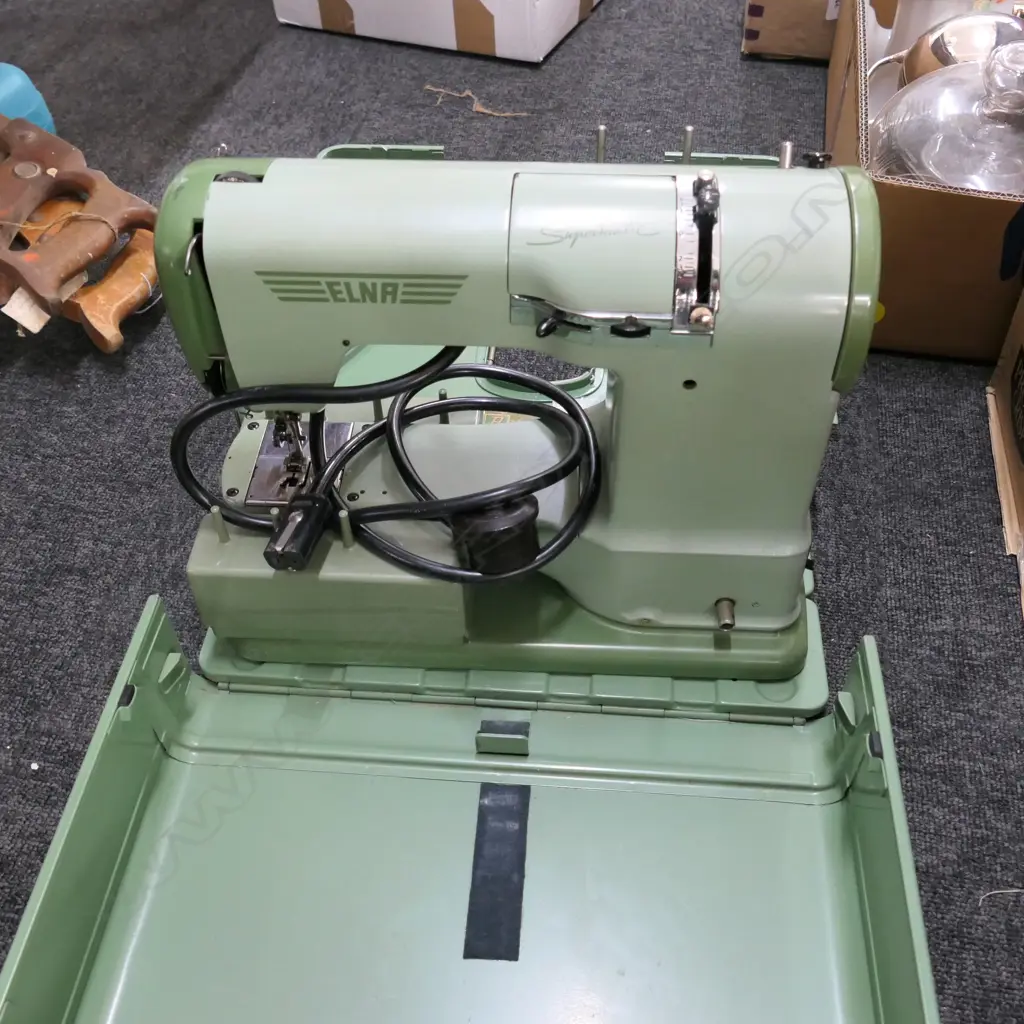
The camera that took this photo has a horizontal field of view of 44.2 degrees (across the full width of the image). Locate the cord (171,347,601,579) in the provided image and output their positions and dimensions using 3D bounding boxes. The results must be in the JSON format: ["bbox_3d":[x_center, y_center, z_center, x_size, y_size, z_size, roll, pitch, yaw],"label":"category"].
[{"bbox_3d":[-0.057,-0.032,0.642,0.210,0.105,0.110,3,45,3],"label":"cord"}]

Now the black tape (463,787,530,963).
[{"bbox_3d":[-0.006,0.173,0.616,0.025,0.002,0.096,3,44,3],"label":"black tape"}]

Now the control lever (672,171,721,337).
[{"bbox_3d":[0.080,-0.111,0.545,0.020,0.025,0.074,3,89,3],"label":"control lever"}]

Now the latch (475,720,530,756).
[{"bbox_3d":[-0.004,0.115,0.658,0.027,0.015,0.016,3,44,3],"label":"latch"}]

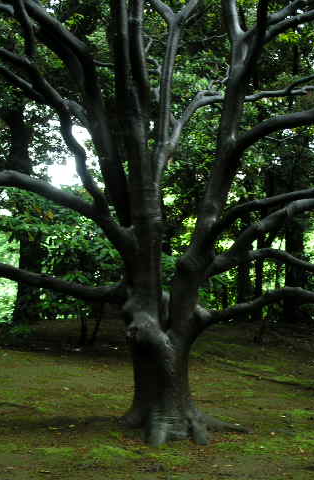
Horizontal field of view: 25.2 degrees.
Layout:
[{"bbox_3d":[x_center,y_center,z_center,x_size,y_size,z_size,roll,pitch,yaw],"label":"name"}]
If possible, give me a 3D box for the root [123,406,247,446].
[{"bbox_3d":[0.227,1.523,5.800,1.030,0.280,0.800,0,-2,0],"label":"root"}]

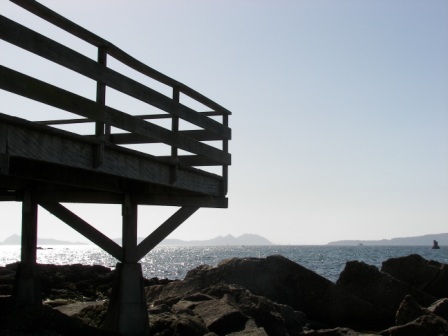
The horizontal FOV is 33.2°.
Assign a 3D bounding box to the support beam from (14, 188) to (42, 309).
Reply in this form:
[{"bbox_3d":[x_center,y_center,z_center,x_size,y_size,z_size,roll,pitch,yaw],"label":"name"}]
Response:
[{"bbox_3d":[-2.666,1.101,10.200,0.280,1.580,0.280,3,-7,-27],"label":"support beam"}]

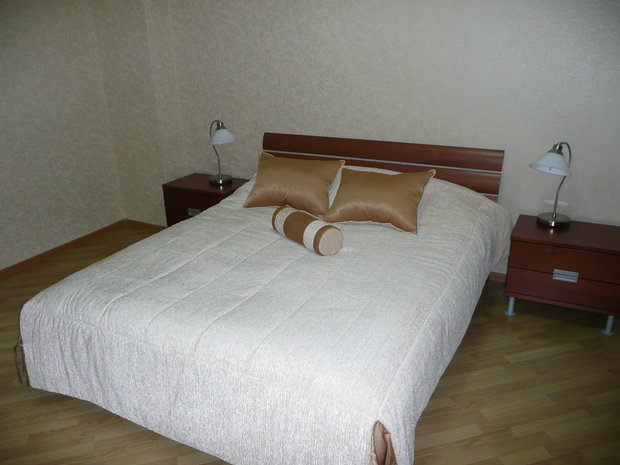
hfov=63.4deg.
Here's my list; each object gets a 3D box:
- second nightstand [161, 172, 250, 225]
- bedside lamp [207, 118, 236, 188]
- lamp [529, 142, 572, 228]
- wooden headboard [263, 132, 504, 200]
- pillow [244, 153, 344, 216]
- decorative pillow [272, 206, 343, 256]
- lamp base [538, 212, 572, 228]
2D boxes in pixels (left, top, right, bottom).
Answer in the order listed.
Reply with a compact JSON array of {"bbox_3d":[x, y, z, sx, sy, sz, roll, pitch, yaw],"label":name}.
[{"bbox_3d":[-0.770,-0.142,3.942,0.612,0.497,0.401,9,23,24],"label":"second nightstand"},{"bbox_3d":[-0.672,-0.609,3.805,0.250,0.465,0.220,18,28,40],"label":"bedside lamp"},{"bbox_3d":[1.413,-0.282,2.892,0.250,0.465,0.220,-5,22,-11],"label":"lamp"},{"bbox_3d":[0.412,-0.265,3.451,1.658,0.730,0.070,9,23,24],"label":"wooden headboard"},{"bbox_3d":[-0.111,-0.306,3.144,0.560,0.150,0.420,9,63,24],"label":"pillow"},{"bbox_3d":[-0.022,-0.015,2.637,0.145,0.145,0.410,-16,26,-35],"label":"decorative pillow"},{"bbox_3d":[1.450,-0.082,2.977,0.190,0.035,0.190,9,23,24],"label":"lamp base"}]

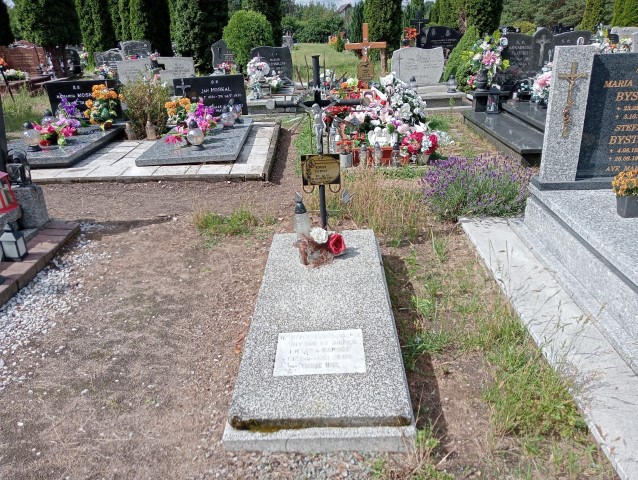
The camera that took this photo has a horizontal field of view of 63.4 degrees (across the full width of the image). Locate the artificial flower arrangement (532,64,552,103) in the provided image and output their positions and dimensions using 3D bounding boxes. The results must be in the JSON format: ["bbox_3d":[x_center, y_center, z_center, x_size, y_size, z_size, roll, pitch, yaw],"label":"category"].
[{"bbox_3d":[2.595,-1.706,5.776,0.360,0.440,0.340,-3,23,0],"label":"artificial flower arrangement"}]

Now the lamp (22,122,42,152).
[{"bbox_3d":[-3.308,-1.199,5.942,0.190,0.320,0.190,-3,23,0],"label":"lamp"}]

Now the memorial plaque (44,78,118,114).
[{"bbox_3d":[-3.353,-1.976,7.405,0.986,0.567,0.084,-3,24,-1],"label":"memorial plaque"}]

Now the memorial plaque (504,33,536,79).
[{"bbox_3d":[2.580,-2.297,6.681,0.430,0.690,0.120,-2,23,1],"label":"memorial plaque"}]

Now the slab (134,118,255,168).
[{"bbox_3d":[-1.434,-1.246,6.452,1.034,0.085,2.026,-2,24,0],"label":"slab"}]

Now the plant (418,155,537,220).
[{"bbox_3d":[1.213,-0.486,4.059,0.837,0.400,0.688,-3,24,0],"label":"plant"}]

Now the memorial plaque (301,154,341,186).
[{"bbox_3d":[0.020,-0.482,3.656,0.275,0.215,0.020,-2,23,1],"label":"memorial plaque"}]

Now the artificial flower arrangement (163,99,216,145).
[{"bbox_3d":[-1.467,-1.356,5.872,0.558,0.465,0.391,-3,24,0],"label":"artificial flower arrangement"}]

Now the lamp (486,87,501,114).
[{"bbox_3d":[2.145,-1.734,6.377,0.135,0.307,0.135,-3,24,0],"label":"lamp"}]

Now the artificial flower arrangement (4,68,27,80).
[{"bbox_3d":[-6.903,-3.739,11.708,0.520,0.260,0.320,-4,23,-3],"label":"artificial flower arrangement"}]

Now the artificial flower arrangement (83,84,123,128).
[{"bbox_3d":[-2.867,-1.777,6.894,0.446,0.539,0.372,-3,24,0],"label":"artificial flower arrangement"}]

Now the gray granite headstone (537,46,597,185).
[{"bbox_3d":[1.507,-0.753,3.161,0.219,0.809,0.084,-2,24,2],"label":"gray granite headstone"}]

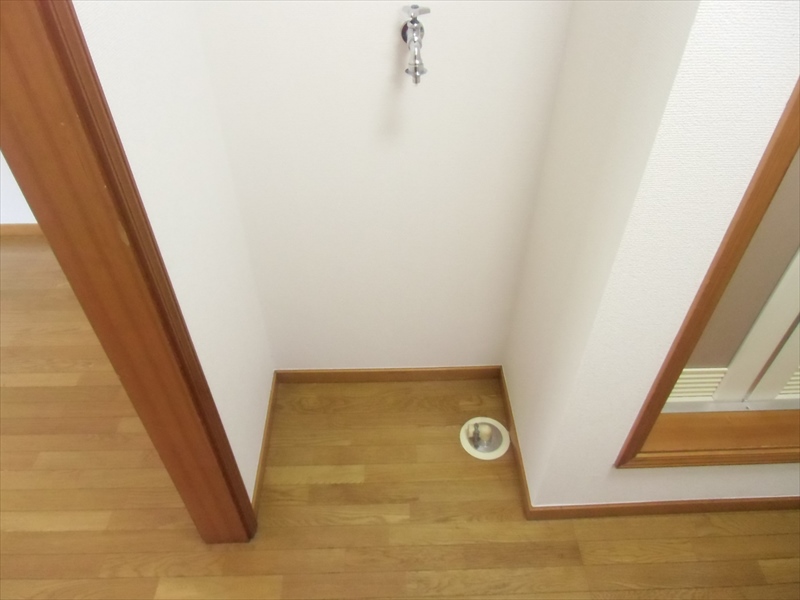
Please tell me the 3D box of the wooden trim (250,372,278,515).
[{"bbox_3d":[-0.408,0.427,1.690,0.011,0.059,0.485,-1,42,-2],"label":"wooden trim"}]

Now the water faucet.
[{"bbox_3d":[0.032,-0.520,1.121,0.057,0.133,0.115,-1,42,-2],"label":"water faucet"}]

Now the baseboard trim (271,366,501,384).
[{"bbox_3d":[-0.037,0.253,1.885,0.772,0.059,0.011,-1,42,-2],"label":"baseboard trim"}]

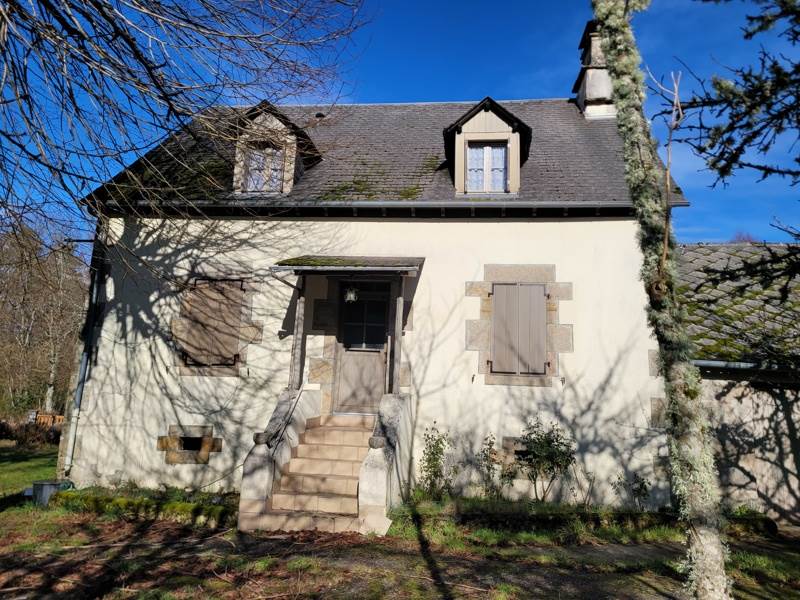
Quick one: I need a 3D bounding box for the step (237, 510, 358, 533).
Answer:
[{"bbox_3d":[-1.065,2.535,6.892,1.436,0.159,0.342,1,-11,6],"label":"step"}]

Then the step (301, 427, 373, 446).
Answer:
[{"bbox_3d":[-0.820,1.985,8.655,1.073,0.177,0.332,1,-11,6],"label":"step"}]

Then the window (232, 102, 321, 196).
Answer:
[{"bbox_3d":[-2.222,-2.427,10.636,1.300,1.622,1.400,1,-11,6],"label":"window"}]

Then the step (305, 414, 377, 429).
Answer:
[{"bbox_3d":[-0.839,1.781,8.785,1.024,0.191,0.380,1,-12,6],"label":"step"}]

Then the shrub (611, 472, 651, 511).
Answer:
[{"bbox_3d":[3.041,2.539,8.004,0.485,0.480,0.450,1,-12,6],"label":"shrub"}]

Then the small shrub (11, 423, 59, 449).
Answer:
[{"bbox_3d":[-12.326,4.668,20.682,1.550,0.869,1.300,1,-12,6],"label":"small shrub"}]

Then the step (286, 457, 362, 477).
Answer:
[{"bbox_3d":[-0.900,2.210,7.941,1.073,0.177,0.332,1,-11,6],"label":"step"}]

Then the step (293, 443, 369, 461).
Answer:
[{"bbox_3d":[-0.847,1.986,7.817,1.060,0.183,0.320,1,-12,6],"label":"step"}]

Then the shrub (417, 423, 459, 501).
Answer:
[{"bbox_3d":[0.522,2.255,8.351,0.551,1.055,0.500,1,-12,6],"label":"shrub"}]

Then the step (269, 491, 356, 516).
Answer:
[{"bbox_3d":[-0.981,2.436,7.227,1.073,0.177,0.332,1,-11,6],"label":"step"}]

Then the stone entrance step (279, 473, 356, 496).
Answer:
[{"bbox_3d":[-0.941,2.323,7.584,1.073,0.177,0.332,1,-11,6],"label":"stone entrance step"}]

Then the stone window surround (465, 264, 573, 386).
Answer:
[{"bbox_3d":[1.783,0.379,9.079,1.594,1.853,0.220,1,-12,6],"label":"stone window surround"}]

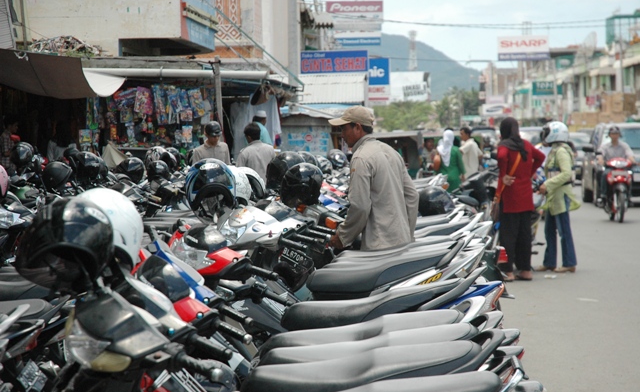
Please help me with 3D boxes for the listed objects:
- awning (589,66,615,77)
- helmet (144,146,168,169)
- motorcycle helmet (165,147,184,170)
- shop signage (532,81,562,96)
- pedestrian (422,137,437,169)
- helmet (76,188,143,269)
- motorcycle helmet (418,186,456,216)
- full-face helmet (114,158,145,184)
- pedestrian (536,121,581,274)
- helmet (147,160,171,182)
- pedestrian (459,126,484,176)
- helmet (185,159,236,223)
[{"bbox_3d":[17.476,-7.674,115.000,1.100,0.700,4.000,-1,2,2],"label":"awning"},{"bbox_3d":[-1.878,-0.432,21.500,0.260,0.270,0.310,-2,2,-30],"label":"helmet"},{"bbox_3d":[-1.812,-0.462,23.000,0.250,0.255,0.300,-1,2,12],"label":"motorcycle helmet"},{"bbox_3d":[17.682,-8.355,145.000,2.400,1.100,0.150,0,2,9],"label":"shop signage"},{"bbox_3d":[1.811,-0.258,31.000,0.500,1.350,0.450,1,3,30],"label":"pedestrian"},{"bbox_3d":[-0.743,0.119,6.600,0.260,0.280,0.320,-1,2,-24],"label":"helmet"},{"bbox_3d":[1.018,0.039,16.300,0.320,0.260,0.260,1,2,27],"label":"motorcycle helmet"},{"bbox_3d":[-1.727,-0.228,17.000,0.260,0.260,0.310,1,3,30],"label":"full-face helmet"},{"bbox_3d":[2.557,0.011,20.000,0.500,1.600,0.460,0,2,6],"label":"pedestrian"},{"bbox_3d":[-1.754,-0.272,20.300,0.250,0.250,0.300,0,2,18],"label":"helmet"},{"bbox_3d":[2.291,-0.250,28.300,0.310,1.620,0.480,1,3,41],"label":"pedestrian"},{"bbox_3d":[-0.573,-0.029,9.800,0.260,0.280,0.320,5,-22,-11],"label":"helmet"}]

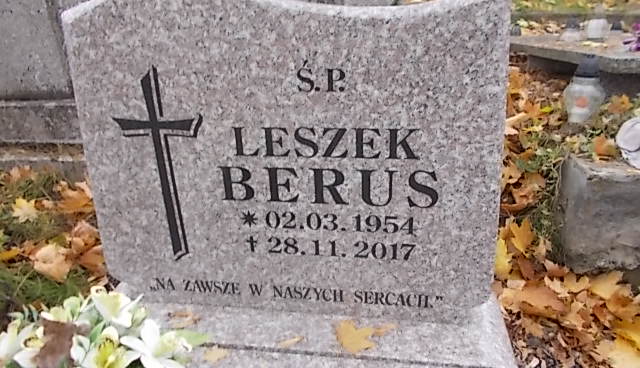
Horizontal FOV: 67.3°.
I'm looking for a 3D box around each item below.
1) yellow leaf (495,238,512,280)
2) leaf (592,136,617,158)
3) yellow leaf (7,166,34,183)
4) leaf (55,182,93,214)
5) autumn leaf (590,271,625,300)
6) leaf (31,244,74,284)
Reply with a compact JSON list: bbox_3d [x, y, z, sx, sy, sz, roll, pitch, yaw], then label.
[{"bbox_3d":[0.418,0.173,1.100,0.050,0.040,0.100,9,28,22],"label":"yellow leaf"},{"bbox_3d":[0.645,-0.085,1.090,0.052,0.038,0.050,13,30,29],"label":"leaf"},{"bbox_3d":[-1.009,-0.032,1.620,0.090,0.030,0.065,-19,30,-30],"label":"yellow leaf"},{"bbox_3d":[-0.738,0.038,1.450,0.115,0.045,0.100,-16,29,-26],"label":"leaf"},{"bbox_3d":[0.628,0.220,1.050,0.080,0.025,0.075,16,31,32],"label":"autumn leaf"},{"bbox_3d":[-0.659,0.193,1.180,0.095,0.040,0.105,-19,30,-30],"label":"leaf"}]

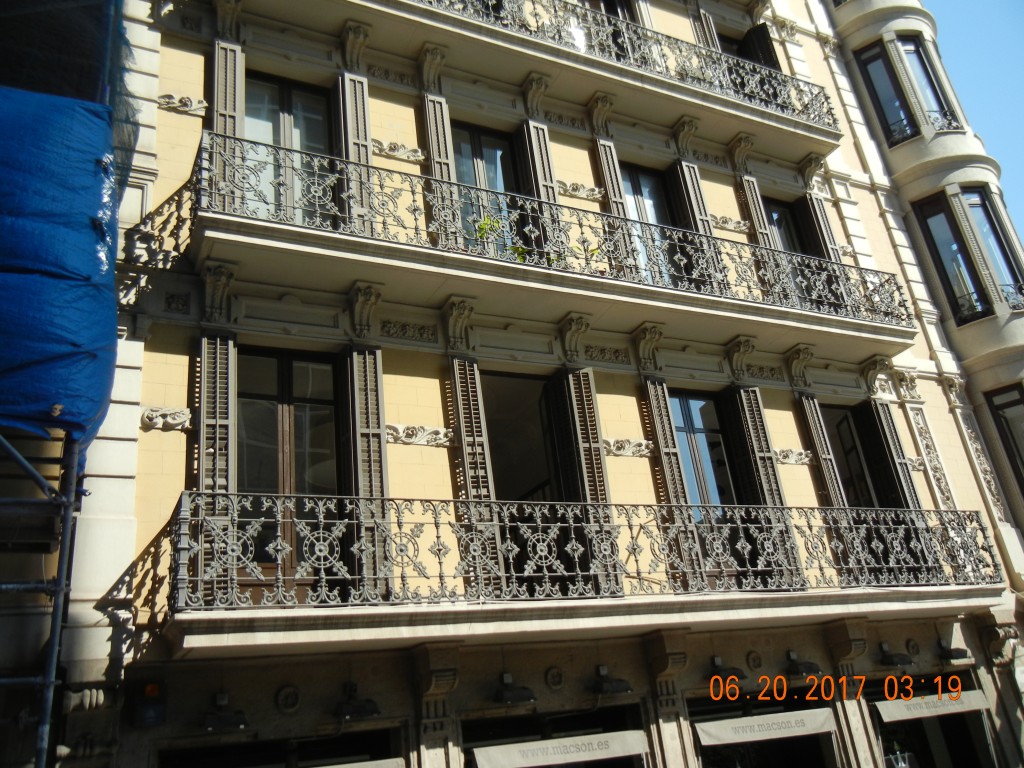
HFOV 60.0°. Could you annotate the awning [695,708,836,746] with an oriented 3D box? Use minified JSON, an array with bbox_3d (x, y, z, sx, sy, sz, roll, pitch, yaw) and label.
[{"bbox_3d":[3.086,4.066,10.534,2.118,0.258,0.123,6,-27,-27],"label":"awning"}]

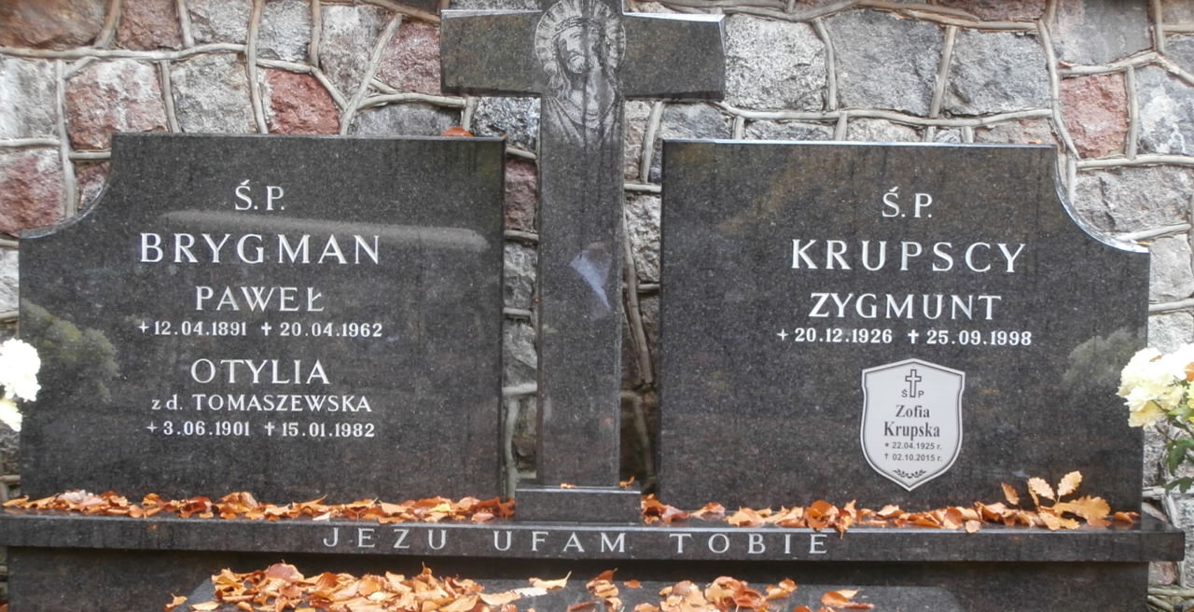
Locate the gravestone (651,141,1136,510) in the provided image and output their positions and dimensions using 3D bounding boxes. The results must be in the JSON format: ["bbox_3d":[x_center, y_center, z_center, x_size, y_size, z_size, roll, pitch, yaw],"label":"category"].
[{"bbox_3d":[0.539,0.043,2.330,0.851,0.655,0.075,1,3,0],"label":"gravestone"}]

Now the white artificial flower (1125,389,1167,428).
[{"bbox_3d":[0.911,0.170,2.180,0.068,0.063,0.063,1,3,0],"label":"white artificial flower"}]

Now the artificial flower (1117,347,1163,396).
[{"bbox_3d":[0.905,0.109,2.180,0.075,0.078,0.070,1,3,0],"label":"artificial flower"}]

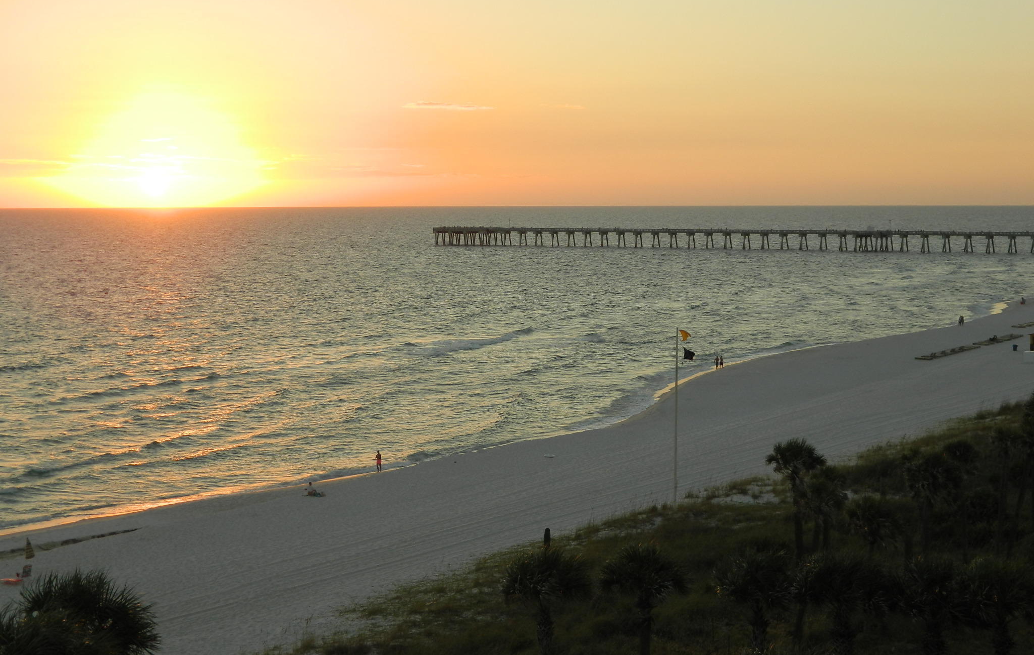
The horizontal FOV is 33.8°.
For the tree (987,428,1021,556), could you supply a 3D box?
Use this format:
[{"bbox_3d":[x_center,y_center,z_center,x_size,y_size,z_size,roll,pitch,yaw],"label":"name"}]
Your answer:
[{"bbox_3d":[23.583,7.996,82.283,1.800,6.300,1.800,0,4,0],"label":"tree"}]

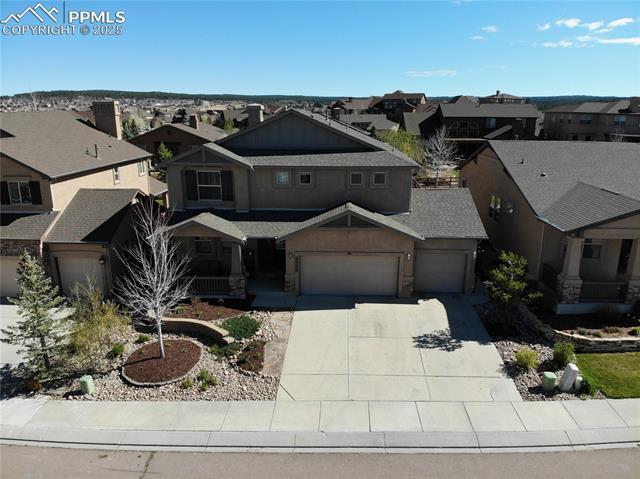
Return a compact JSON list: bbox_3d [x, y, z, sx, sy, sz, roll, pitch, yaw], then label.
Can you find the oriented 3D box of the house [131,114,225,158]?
[{"bbox_3d":[-15.400,-10.215,52.351,10.000,7.000,11.000,6,18,17],"label":"house"}]

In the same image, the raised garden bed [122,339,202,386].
[{"bbox_3d":[-6.150,4.876,17.790,3.200,0.320,3.000,0,17,0],"label":"raised garden bed"}]

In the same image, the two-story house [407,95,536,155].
[{"bbox_3d":[18.500,-14.543,60.423,16.000,7.600,12.000,0,17,0],"label":"two-story house"}]

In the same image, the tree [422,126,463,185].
[{"bbox_3d":[12.400,-8.341,45.078,4.100,6.200,4.100,0,17,0],"label":"tree"}]

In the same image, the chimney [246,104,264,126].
[{"bbox_3d":[-4.100,-7.814,27.943,0.950,1.600,1.250,0,18,1],"label":"chimney"}]

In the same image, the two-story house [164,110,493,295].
[{"bbox_3d":[0.300,-3.494,27.209,15.800,9.100,14.200,0,18,1],"label":"two-story house"}]

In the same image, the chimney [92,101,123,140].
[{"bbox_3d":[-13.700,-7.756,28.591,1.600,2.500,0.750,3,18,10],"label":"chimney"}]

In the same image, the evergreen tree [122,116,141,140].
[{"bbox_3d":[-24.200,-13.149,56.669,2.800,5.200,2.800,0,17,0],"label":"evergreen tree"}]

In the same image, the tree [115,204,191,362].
[{"bbox_3d":[-6.400,1.701,17.051,2.950,6.500,2.950,0,17,0],"label":"tree"}]

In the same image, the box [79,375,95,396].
[{"bbox_3d":[-8.530,5.325,16.201,0.410,0.620,0.380,0,17,0],"label":"box"}]

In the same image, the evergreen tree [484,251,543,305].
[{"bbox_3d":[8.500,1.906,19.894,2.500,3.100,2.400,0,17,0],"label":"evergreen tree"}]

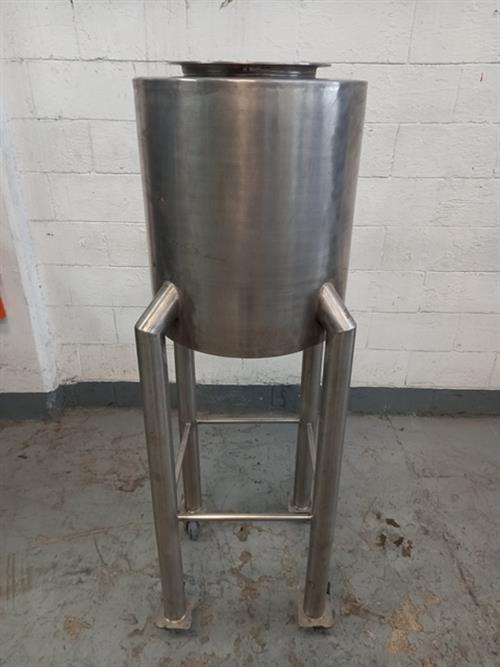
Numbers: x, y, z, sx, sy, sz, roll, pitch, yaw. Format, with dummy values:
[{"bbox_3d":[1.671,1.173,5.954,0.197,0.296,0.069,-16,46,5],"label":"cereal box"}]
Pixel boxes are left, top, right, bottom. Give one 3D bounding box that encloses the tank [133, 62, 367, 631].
[{"bbox_3d":[-0.008,0.153,1.314,0.510,1.549,0.515,1,28,0],"label":"tank"}]

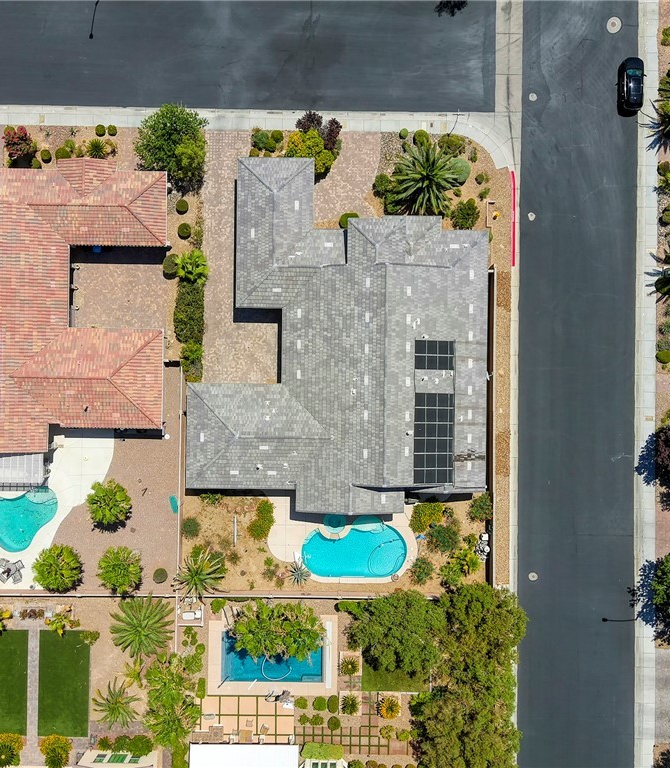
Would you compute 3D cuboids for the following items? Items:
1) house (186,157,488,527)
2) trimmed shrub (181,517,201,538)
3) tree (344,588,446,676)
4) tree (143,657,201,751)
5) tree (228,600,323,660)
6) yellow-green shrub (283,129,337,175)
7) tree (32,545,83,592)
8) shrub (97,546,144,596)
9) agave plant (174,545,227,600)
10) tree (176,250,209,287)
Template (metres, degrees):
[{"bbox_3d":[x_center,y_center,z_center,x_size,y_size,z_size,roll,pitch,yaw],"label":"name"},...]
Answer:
[{"bbox_3d":[0.240,-4.130,66.350,26.000,6.300,30.700,0,90,0],"label":"house"},{"bbox_3d":[-12.773,12.841,68.529,1.740,1.300,1.880,0,91,0],"label":"trimmed shrub"},{"bbox_3d":[5.109,21.223,66.157,8.400,6.500,7.560,0,91,0],"label":"tree"},{"bbox_3d":[-14.090,27.540,67.000,4.800,5.000,7.000,0,90,0],"label":"tree"},{"bbox_3d":[-4.740,20.360,65.280,7.580,6.440,5.030,0,90,0],"label":"tree"},{"bbox_3d":[-2.300,-20.900,69.400,4.500,2.300,3.900,0,90,0],"label":"yellow-green shrub"},{"bbox_3d":[-23.870,15.870,66.710,4.300,3.580,4.130,0,90,0],"label":"tree"},{"bbox_3d":[-18.496,16.090,67.009,3.790,4.400,4.110,0,91,0],"label":"shrub"},{"bbox_3d":[-11.800,16.700,67.600,4.700,3.300,4.700,0,90,0],"label":"agave plant"},{"bbox_3d":[-12.414,-10.178,67.476,2.900,2.600,2.940,0,91,0],"label":"tree"}]

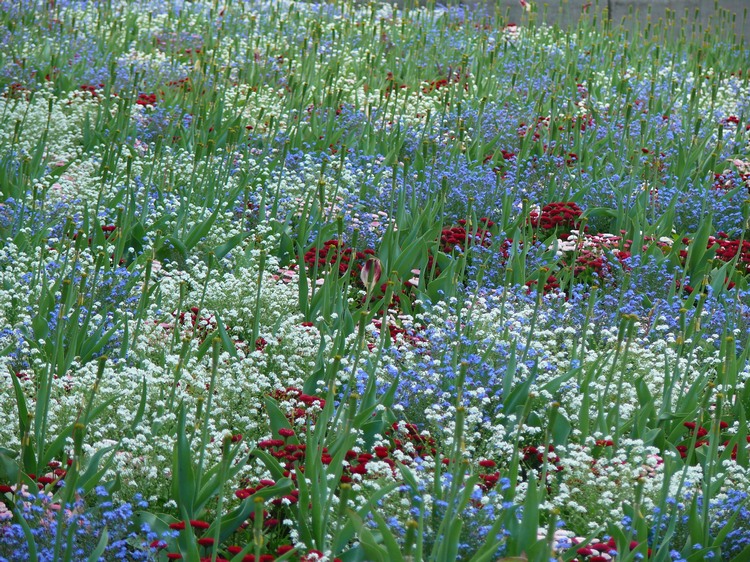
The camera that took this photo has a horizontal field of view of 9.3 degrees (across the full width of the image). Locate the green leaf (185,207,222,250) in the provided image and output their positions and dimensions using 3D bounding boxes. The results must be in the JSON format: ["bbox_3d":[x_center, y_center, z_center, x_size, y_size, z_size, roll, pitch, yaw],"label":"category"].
[{"bbox_3d":[-0.381,-0.117,10.200,0.032,0.130,0.030,37,6,0],"label":"green leaf"}]

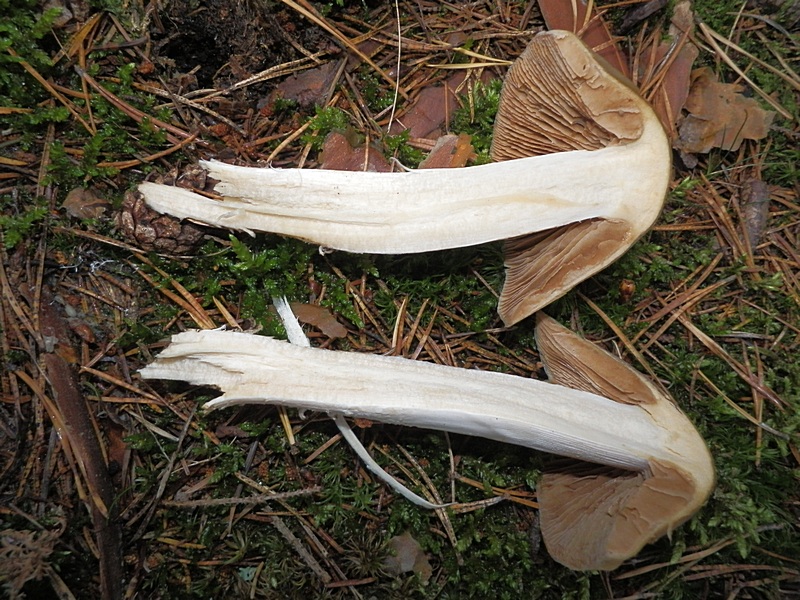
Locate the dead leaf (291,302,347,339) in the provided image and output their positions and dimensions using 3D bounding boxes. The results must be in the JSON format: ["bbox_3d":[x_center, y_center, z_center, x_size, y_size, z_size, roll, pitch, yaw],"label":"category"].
[{"bbox_3d":[-0.033,0.007,0.225,0.027,0.006,0.009,32,77,8],"label":"dead leaf"}]

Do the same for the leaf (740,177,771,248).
[{"bbox_3d":[0.152,-0.037,0.237,0.012,0.007,0.032,12,75,3],"label":"leaf"}]

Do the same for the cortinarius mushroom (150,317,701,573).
[{"bbox_3d":[0.008,0.046,0.218,0.209,0.043,0.087,9,75,2],"label":"cortinarius mushroom"}]

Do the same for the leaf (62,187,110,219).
[{"bbox_3d":[-0.135,-0.041,0.239,0.020,0.006,0.013,17,76,5],"label":"leaf"}]

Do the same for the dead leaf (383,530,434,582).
[{"bbox_3d":[0.004,0.093,0.203,0.018,0.006,0.014,20,76,5],"label":"dead leaf"}]

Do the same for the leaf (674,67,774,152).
[{"bbox_3d":[0.146,-0.081,0.248,0.039,0.010,0.046,20,76,5],"label":"leaf"}]

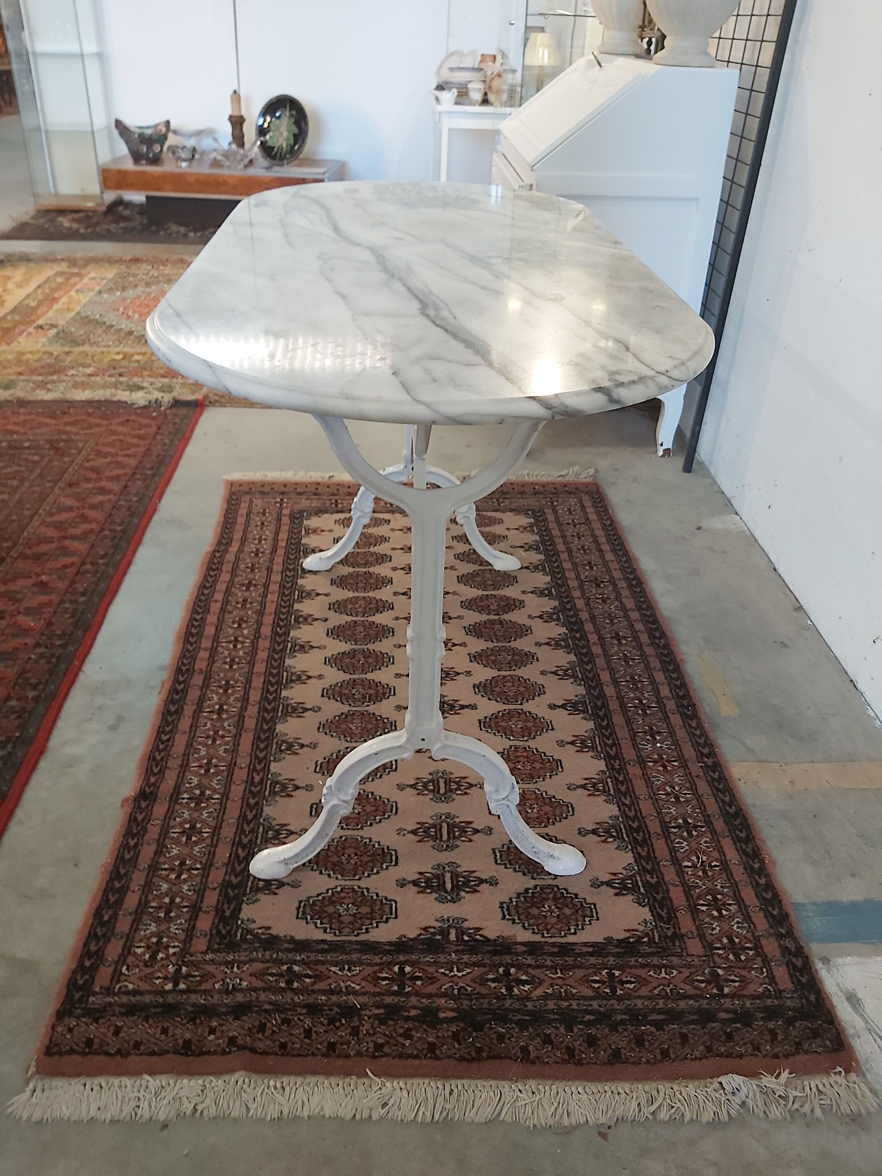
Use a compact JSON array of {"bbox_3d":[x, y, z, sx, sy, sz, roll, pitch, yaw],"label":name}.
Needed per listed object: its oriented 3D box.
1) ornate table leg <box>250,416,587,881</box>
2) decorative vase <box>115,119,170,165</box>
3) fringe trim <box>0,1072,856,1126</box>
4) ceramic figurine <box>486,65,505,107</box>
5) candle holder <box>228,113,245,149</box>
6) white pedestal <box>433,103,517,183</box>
[{"bbox_3d":[-0.037,-0.134,1.391,0.475,0.725,0.875,0,33,-4],"label":"ornate table leg"},{"bbox_3d":[-1.591,-2.380,4.713,0.260,0.195,0.170,3,33,2],"label":"decorative vase"},{"bbox_3d":[0.009,0.564,0.981,0.940,0.014,0.054,1,33,-2],"label":"fringe trim"},{"bbox_3d":[0.285,-2.561,4.516,0.090,0.180,0.080,0,33,-4],"label":"ceramic figurine"},{"bbox_3d":[-1.123,-2.489,4.875,0.075,0.215,0.075,0,33,-4],"label":"candle holder"},{"bbox_3d":[0.160,-2.271,4.830,0.391,0.648,0.350,1,33,-1],"label":"white pedestal"}]

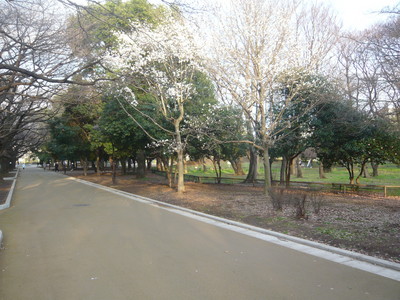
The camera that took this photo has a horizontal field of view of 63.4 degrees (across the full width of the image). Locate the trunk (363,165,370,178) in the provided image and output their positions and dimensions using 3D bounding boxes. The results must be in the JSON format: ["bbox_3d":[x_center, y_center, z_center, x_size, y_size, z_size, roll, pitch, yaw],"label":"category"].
[{"bbox_3d":[15.955,2.060,31.000,0.680,1.342,0.650,0,-2,0],"label":"trunk"}]

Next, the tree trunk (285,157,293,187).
[{"bbox_3d":[5.606,1.363,20.679,0.443,1.900,0.377,0,-2,0],"label":"tree trunk"}]

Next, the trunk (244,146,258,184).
[{"bbox_3d":[3.924,1.106,25.055,1.029,2.743,0.874,0,-2,0],"label":"trunk"}]

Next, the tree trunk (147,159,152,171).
[{"bbox_3d":[-8.586,2.465,55.000,0.850,2.040,0.850,0,-2,0],"label":"tree trunk"}]

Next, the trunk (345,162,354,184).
[{"bbox_3d":[10.306,1.620,22.300,0.600,1.517,0.500,0,-2,0],"label":"trunk"}]

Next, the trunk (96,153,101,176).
[{"bbox_3d":[-11.543,1.622,37.007,0.409,2.673,0.409,0,-2,0],"label":"trunk"}]

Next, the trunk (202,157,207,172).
[{"bbox_3d":[0.668,2.151,48.000,0.550,2.374,0.550,0,-2,0],"label":"trunk"}]

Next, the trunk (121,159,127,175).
[{"bbox_3d":[-9.491,2.073,40.423,0.620,2.035,0.620,0,-2,0],"label":"trunk"}]

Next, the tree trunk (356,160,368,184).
[{"bbox_3d":[11.242,1.557,22.595,0.761,1.660,0.457,0,-2,0],"label":"tree trunk"}]

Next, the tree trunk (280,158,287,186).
[{"bbox_3d":[5.627,1.381,21.800,0.360,1.887,0.360,0,-2,0],"label":"tree trunk"}]

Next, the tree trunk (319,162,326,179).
[{"bbox_3d":[11.739,1.964,31.000,0.650,1.533,0.620,0,-2,0],"label":"tree trunk"}]

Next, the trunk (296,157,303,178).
[{"bbox_3d":[9.699,1.692,31.780,0.536,2.115,0.509,0,-2,0],"label":"trunk"}]

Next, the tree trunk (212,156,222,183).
[{"bbox_3d":[1.233,1.431,23.016,0.634,1.945,0.444,0,-2,0],"label":"tree trunk"}]

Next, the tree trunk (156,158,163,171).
[{"bbox_3d":[-6.510,2.331,52.000,0.850,1.929,0.800,0,-2,0],"label":"tree trunk"}]

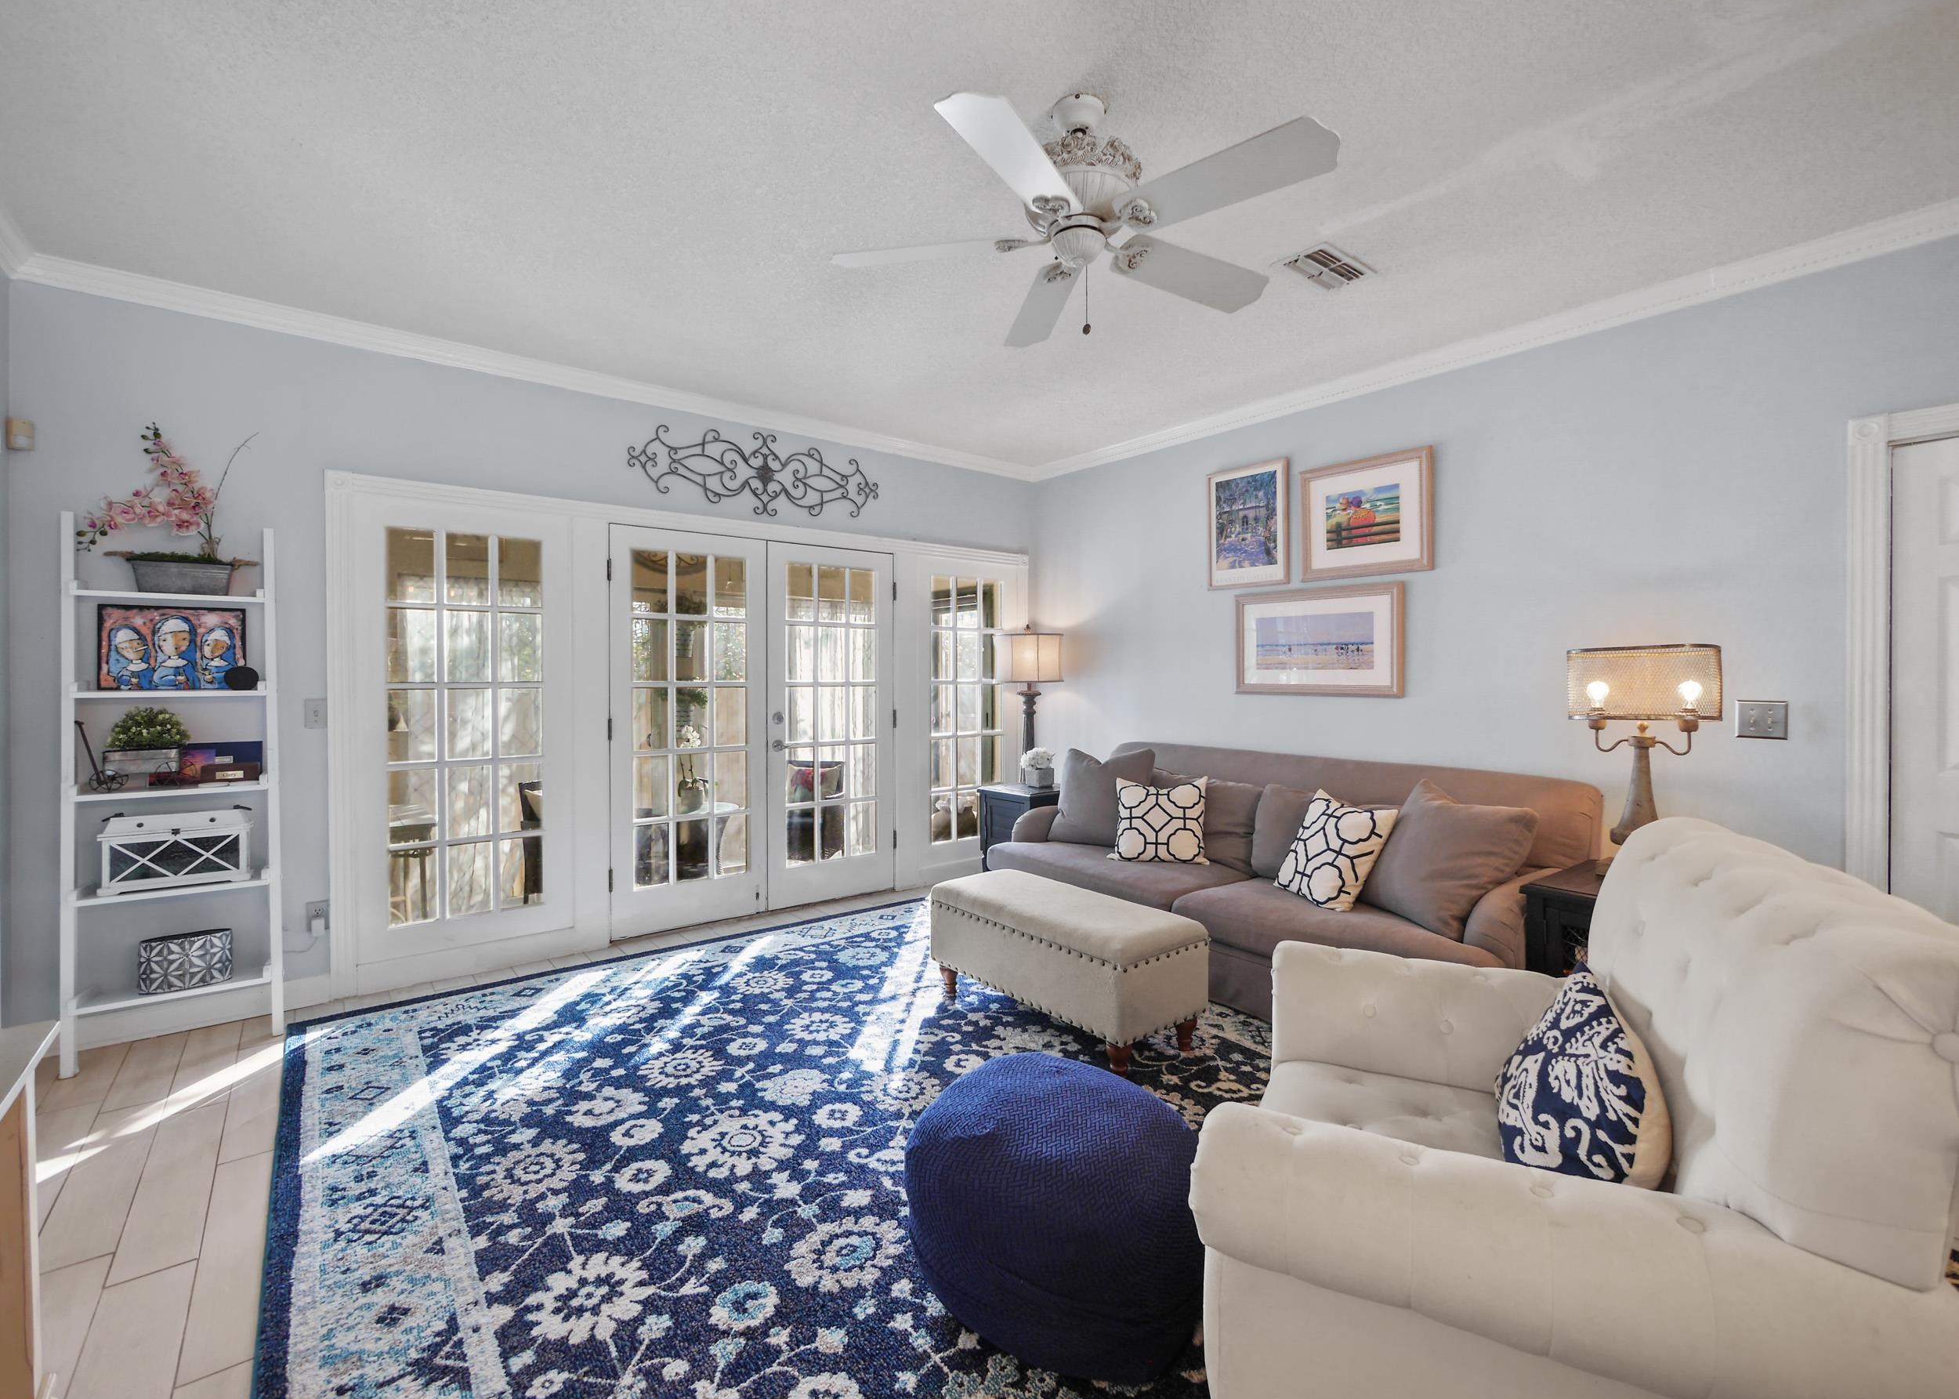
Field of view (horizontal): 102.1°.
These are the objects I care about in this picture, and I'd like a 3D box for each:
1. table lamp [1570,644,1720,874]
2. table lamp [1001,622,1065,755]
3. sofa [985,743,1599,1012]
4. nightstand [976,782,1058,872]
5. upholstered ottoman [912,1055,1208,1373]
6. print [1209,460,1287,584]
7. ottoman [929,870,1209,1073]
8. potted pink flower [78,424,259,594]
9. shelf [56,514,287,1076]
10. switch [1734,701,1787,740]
[{"bbox_3d":[2.166,0.209,2.600,0.200,0.770,0.400,-1,3,-38],"label":"table lamp"},{"bbox_3d":[0.303,0.054,4.834,0.430,0.990,0.430,0,2,0],"label":"table lamp"},{"bbox_3d":[1.178,0.737,3.563,0.980,0.930,2.340,-1,3,-38],"label":"sofa"},{"bbox_3d":[0.287,0.853,4.814,0.420,0.605,0.460,2,3,43],"label":"nightstand"},{"bbox_3d":[0.159,1.033,1.647,0.620,0.465,0.620,0,2,0],"label":"upholstered ottoman"},{"bbox_3d":[1.384,-0.896,4.130,0.035,0.625,0.465,-1,3,-38],"label":"print"},{"bbox_3d":[0.314,1.001,3.088,0.480,0.430,1.020,-2,3,-40],"label":"ottoman"},{"bbox_3d":[-2.837,-0.678,2.775,0.455,0.585,0.180,-1,3,-38],"label":"potted pink flower"},{"bbox_3d":[-2.815,0.295,2.784,0.550,1.840,0.310,-1,3,-38],"label":"shelf"},{"bbox_3d":[2.577,0.069,2.612,0.012,0.125,0.125,-1,3,-38],"label":"switch"}]

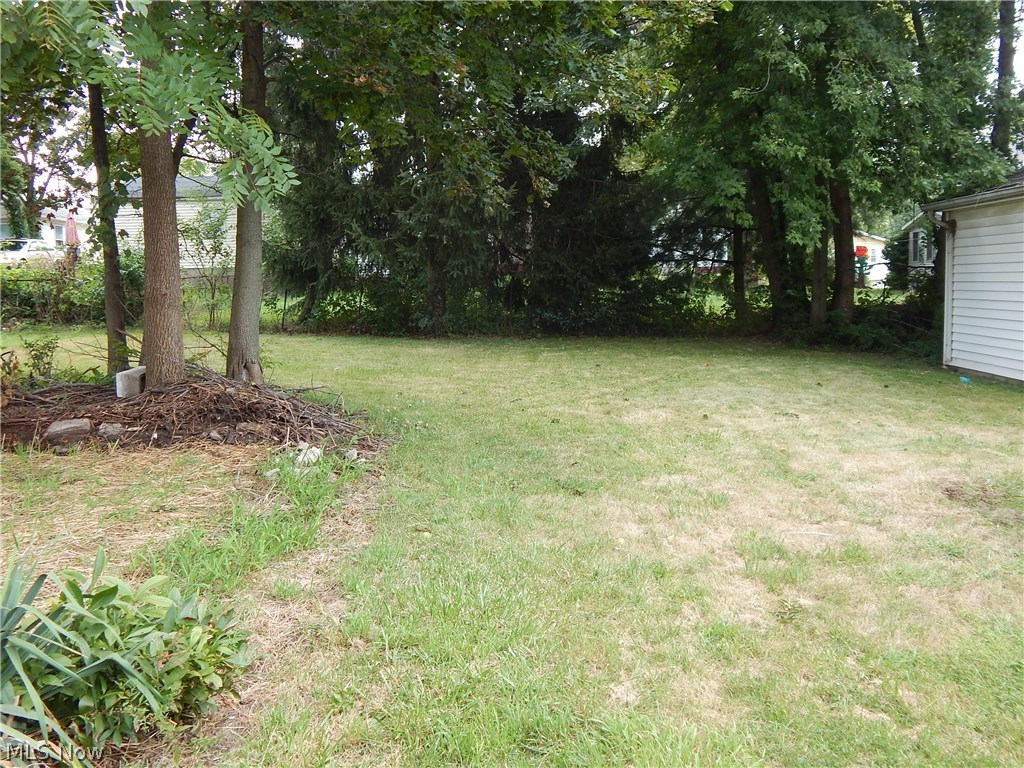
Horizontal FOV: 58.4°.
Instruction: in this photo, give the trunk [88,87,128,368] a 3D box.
[{"bbox_3d":[-4.255,-1.613,9.675,0.250,3.040,0.250,-3,7,-23],"label":"trunk"}]

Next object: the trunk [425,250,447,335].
[{"bbox_3d":[-1.701,-2.052,20.397,0.460,1.903,0.450,-1,7,-5],"label":"trunk"}]

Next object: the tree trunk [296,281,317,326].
[{"bbox_3d":[-5.023,-1.966,22.416,0.450,1.023,0.380,-2,7,-12],"label":"tree trunk"}]

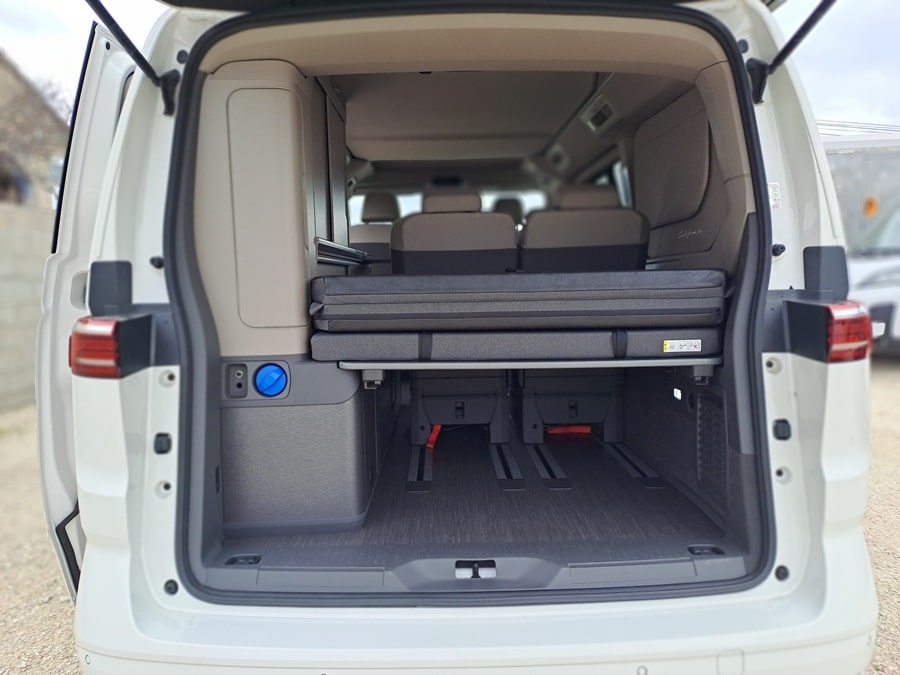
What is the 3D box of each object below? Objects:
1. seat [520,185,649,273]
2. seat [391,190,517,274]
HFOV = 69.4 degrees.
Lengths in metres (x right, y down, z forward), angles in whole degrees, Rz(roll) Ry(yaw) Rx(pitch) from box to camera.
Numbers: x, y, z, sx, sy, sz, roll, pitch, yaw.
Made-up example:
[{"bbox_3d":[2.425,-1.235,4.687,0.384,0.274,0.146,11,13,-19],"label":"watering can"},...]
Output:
[{"bbox_3d":[0.518,-0.116,2.869,0.500,1.030,0.700,-1,6,-2],"label":"seat"},{"bbox_3d":[0.011,-0.107,2.855,0.500,1.030,0.700,-1,6,-2],"label":"seat"}]

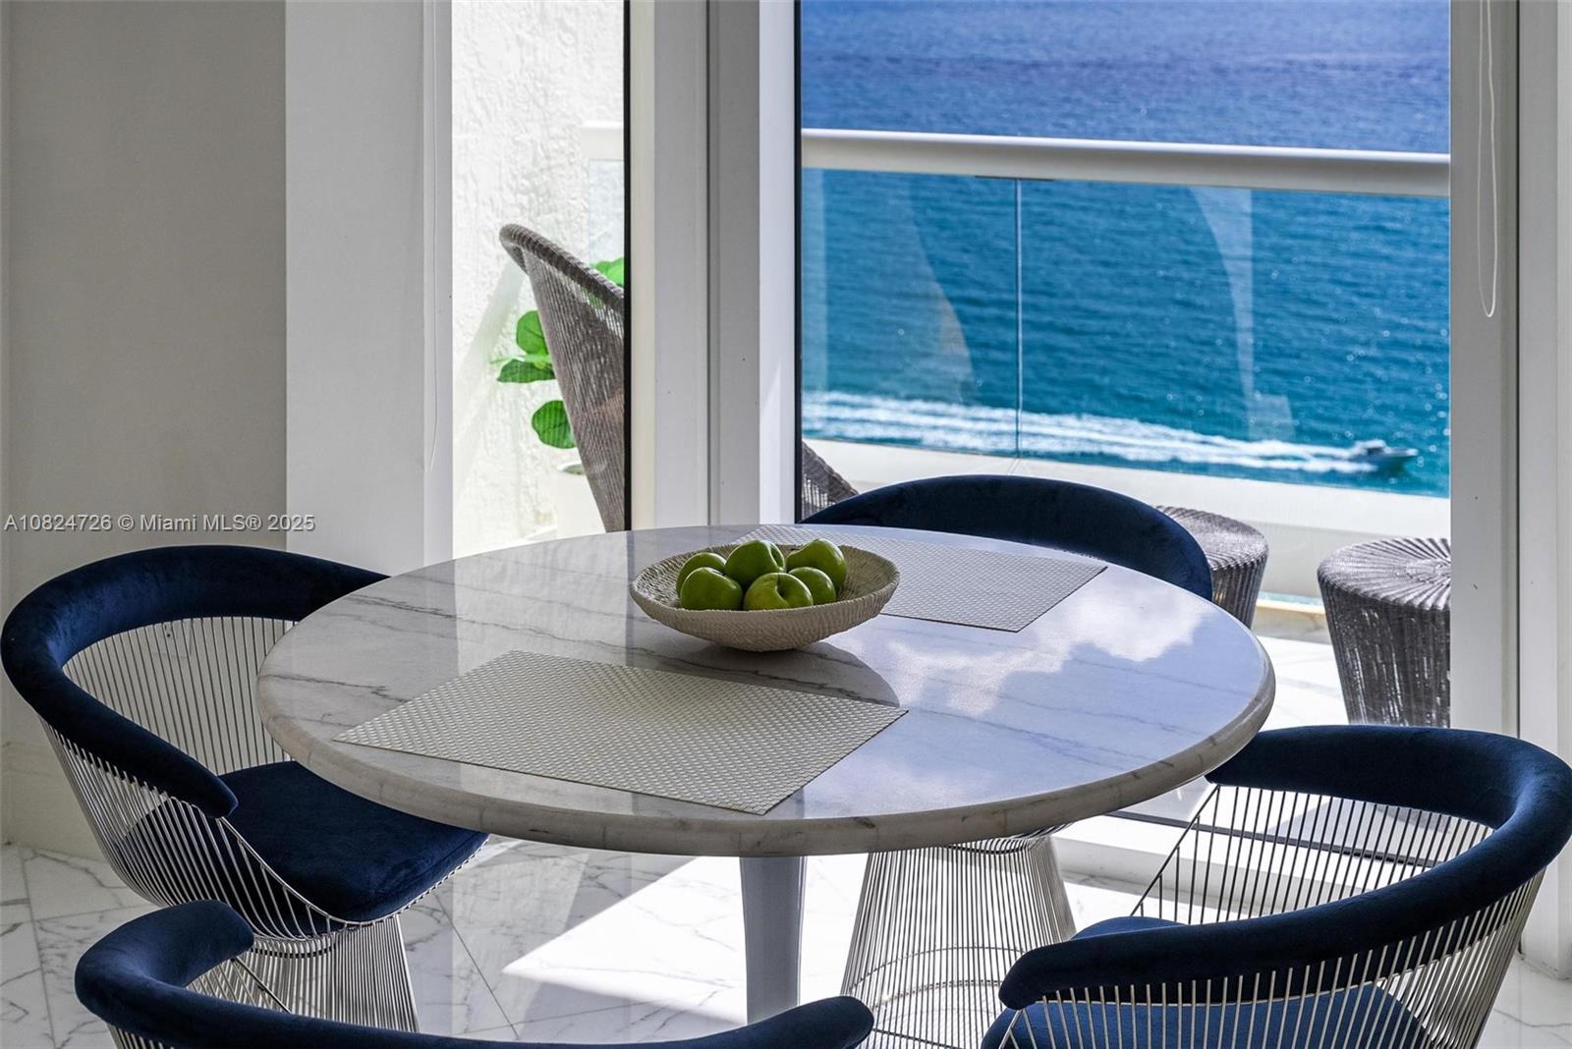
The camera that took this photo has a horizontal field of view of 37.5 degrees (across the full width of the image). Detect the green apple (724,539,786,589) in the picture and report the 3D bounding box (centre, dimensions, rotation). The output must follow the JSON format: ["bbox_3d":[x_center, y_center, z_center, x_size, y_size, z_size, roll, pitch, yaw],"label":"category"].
[{"bbox_3d":[-0.037,0.055,2.803,0.067,0.074,0.074,-33,12,28],"label":"green apple"}]

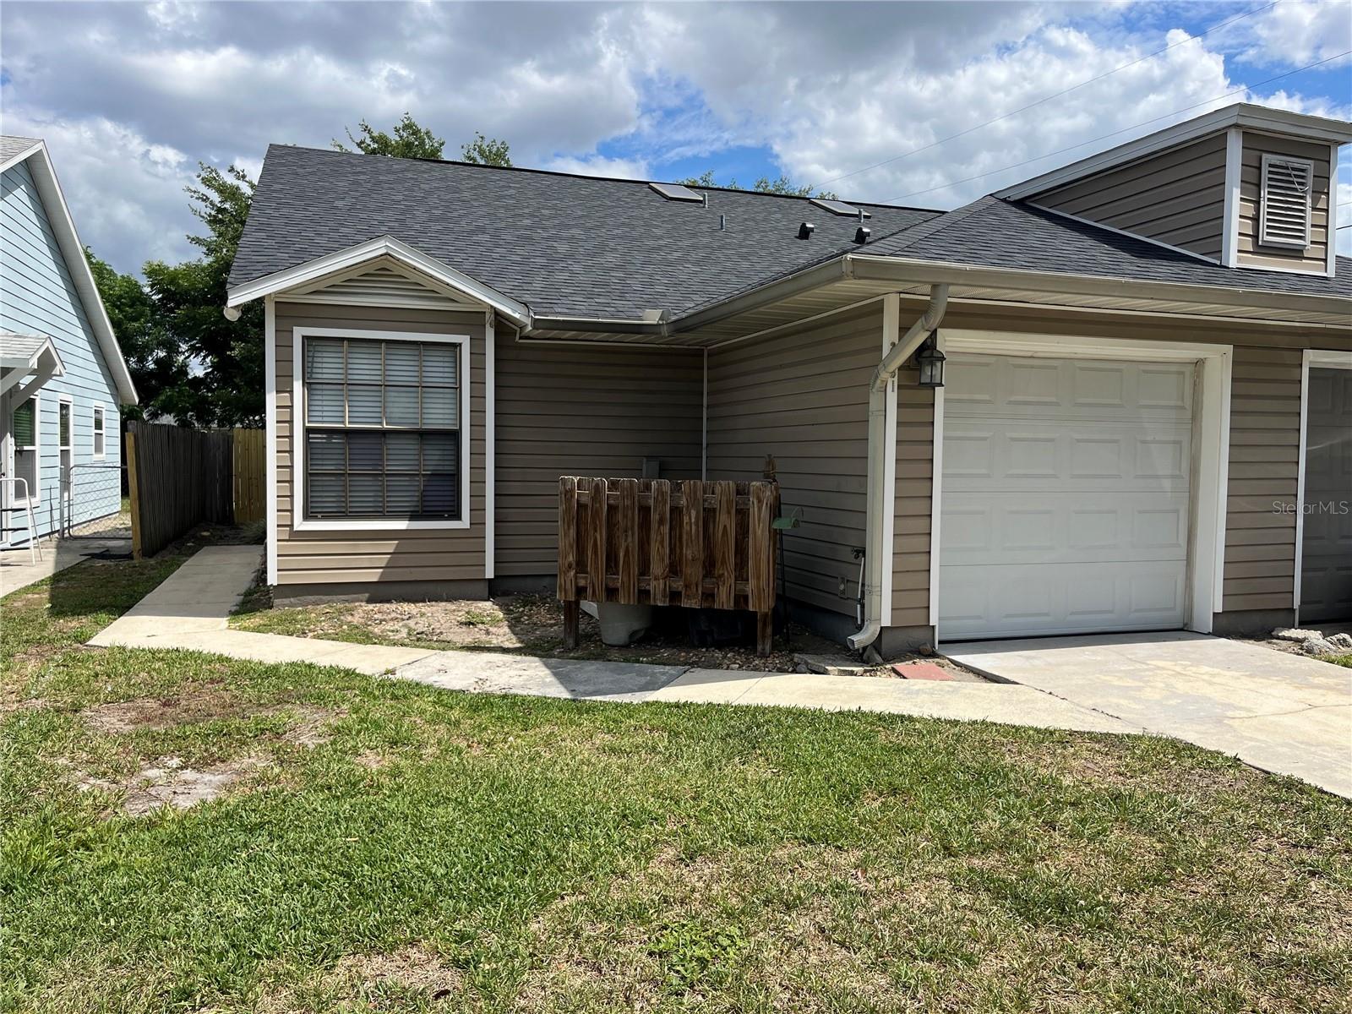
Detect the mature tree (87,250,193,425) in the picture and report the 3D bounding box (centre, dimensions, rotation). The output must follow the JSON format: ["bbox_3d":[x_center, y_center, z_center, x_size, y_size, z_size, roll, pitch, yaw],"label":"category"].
[{"bbox_3d":[-15.245,-3.603,28.164,4.600,6.985,4.600,0,3,-18],"label":"mature tree"}]

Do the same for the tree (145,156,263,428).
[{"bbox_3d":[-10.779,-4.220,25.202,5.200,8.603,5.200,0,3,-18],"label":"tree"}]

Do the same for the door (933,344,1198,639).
[{"bbox_3d":[2.892,-0.069,7.557,2.360,2.090,0.060,0,3,-18],"label":"door"}]

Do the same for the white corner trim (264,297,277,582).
[{"bbox_3d":[-3.399,-0.544,8.530,0.080,2.402,0.080,0,3,-18],"label":"white corner trim"}]

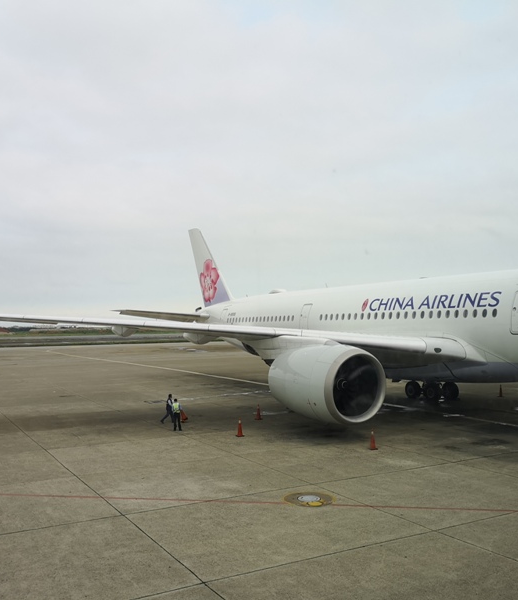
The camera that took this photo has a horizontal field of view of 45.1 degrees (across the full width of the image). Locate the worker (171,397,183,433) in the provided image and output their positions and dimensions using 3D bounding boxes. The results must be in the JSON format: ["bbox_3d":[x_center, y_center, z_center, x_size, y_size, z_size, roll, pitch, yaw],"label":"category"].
[{"bbox_3d":[-4.331,6.135,33.200,0.570,1.700,0.360,0,-3,10],"label":"worker"}]

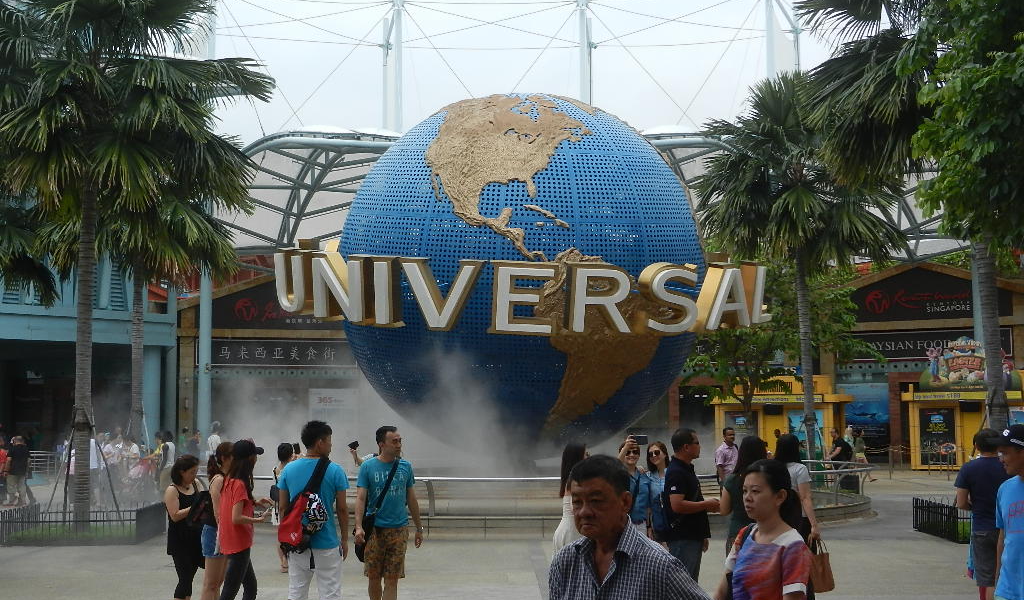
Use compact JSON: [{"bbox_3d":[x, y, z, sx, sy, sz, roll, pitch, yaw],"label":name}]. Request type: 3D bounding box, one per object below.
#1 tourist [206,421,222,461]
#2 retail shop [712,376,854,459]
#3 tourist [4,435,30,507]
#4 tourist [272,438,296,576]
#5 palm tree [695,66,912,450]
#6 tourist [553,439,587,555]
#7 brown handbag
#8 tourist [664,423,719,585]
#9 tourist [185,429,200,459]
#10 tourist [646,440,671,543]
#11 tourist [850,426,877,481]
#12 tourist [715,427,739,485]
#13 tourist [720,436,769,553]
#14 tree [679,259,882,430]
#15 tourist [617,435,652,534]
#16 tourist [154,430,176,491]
[{"bbox_3d":[-7.273,3.842,32.608,0.500,1.750,0.360,-1,-6,6],"label":"tourist"},{"bbox_3d":[10.793,4.882,53.188,5.100,3.848,2.800,-3,-6,20],"label":"retail shop"},{"bbox_3d":[-11.667,4.027,31.398,0.520,1.640,0.420,2,-6,-18],"label":"tourist"},{"bbox_3d":[-2.706,2.514,16.151,0.480,1.537,0.440,-3,-6,21],"label":"tourist"},{"bbox_3d":[7.178,-0.442,32.512,5.100,10.454,5.100,-1,-6,0],"label":"palm tree"},{"bbox_3d":[0.483,1.986,11.045,0.380,1.580,0.450,3,-7,-30],"label":"tourist"},{"bbox_3d":[2.751,2.355,11.850,0.160,0.470,0.300,-6,-8,43],"label":"brown handbag"},{"bbox_3d":[1.366,1.820,10.156,0.410,1.672,0.470,1,-6,-12],"label":"tourist"},{"bbox_3d":[-7.630,4.020,31.926,0.360,1.740,0.480,-2,-6,21],"label":"tourist"},{"bbox_3d":[1.451,2.161,12.816,0.480,1.580,0.320,-2,-6,18],"label":"tourist"},{"bbox_3d":[10.858,4.772,40.943,0.600,1.650,0.450,-1,-6,6],"label":"tourist"},{"bbox_3d":[3.126,2.714,19.226,0.500,1.750,0.320,2,-6,-23],"label":"tourist"},{"bbox_3d":[1.864,1.880,10.479,0.480,1.608,0.380,1,-6,-12],"label":"tourist"},{"bbox_3d":[8.534,2.146,42.005,6.200,7.100,5.800,0,-6,0],"label":"tree"},{"bbox_3d":[1.180,2.122,12.618,0.500,1.620,0.500,-1,-6,6],"label":"tourist"},{"bbox_3d":[-7.374,3.688,28.423,0.480,1.700,0.350,3,-7,-30],"label":"tourist"}]

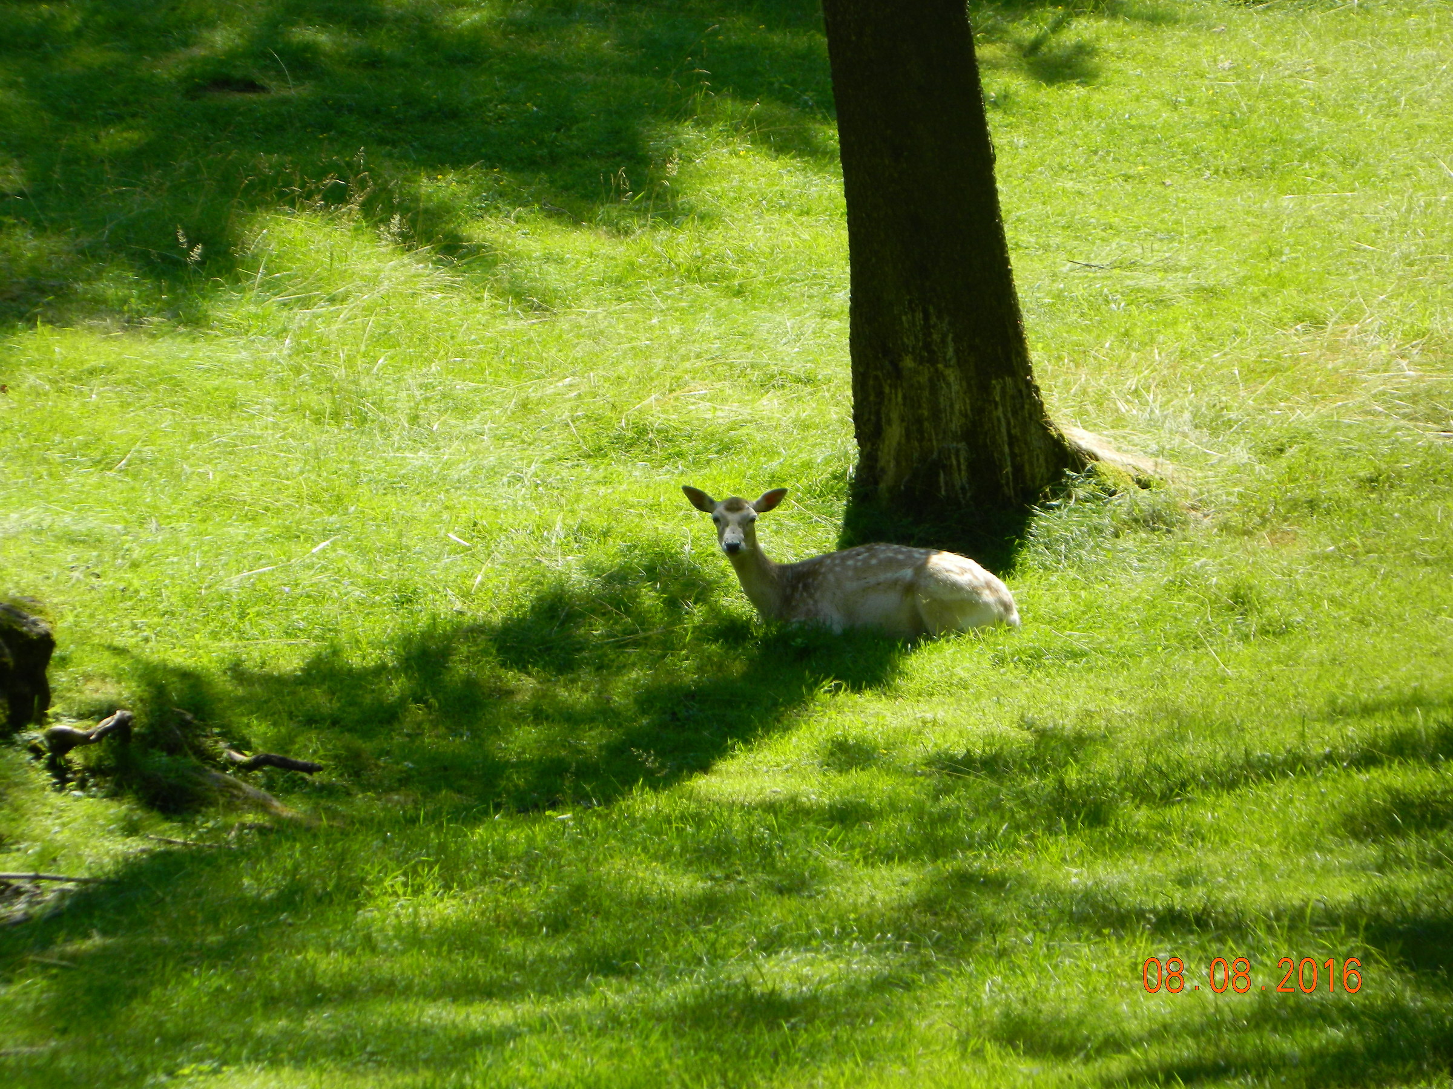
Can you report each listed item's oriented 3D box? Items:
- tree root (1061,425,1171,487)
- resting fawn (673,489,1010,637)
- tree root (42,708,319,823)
[{"bbox_3d":[1.269,-0.287,45.500,0.380,0.190,0.250,-2,11,0],"label":"tree root"},{"bbox_3d":[0.393,0.052,44.000,1.060,0.510,0.420,-3,11,-5],"label":"resting fawn"},{"bbox_3d":[-1.659,0.675,42.400,0.840,0.240,0.450,-2,11,0],"label":"tree root"}]

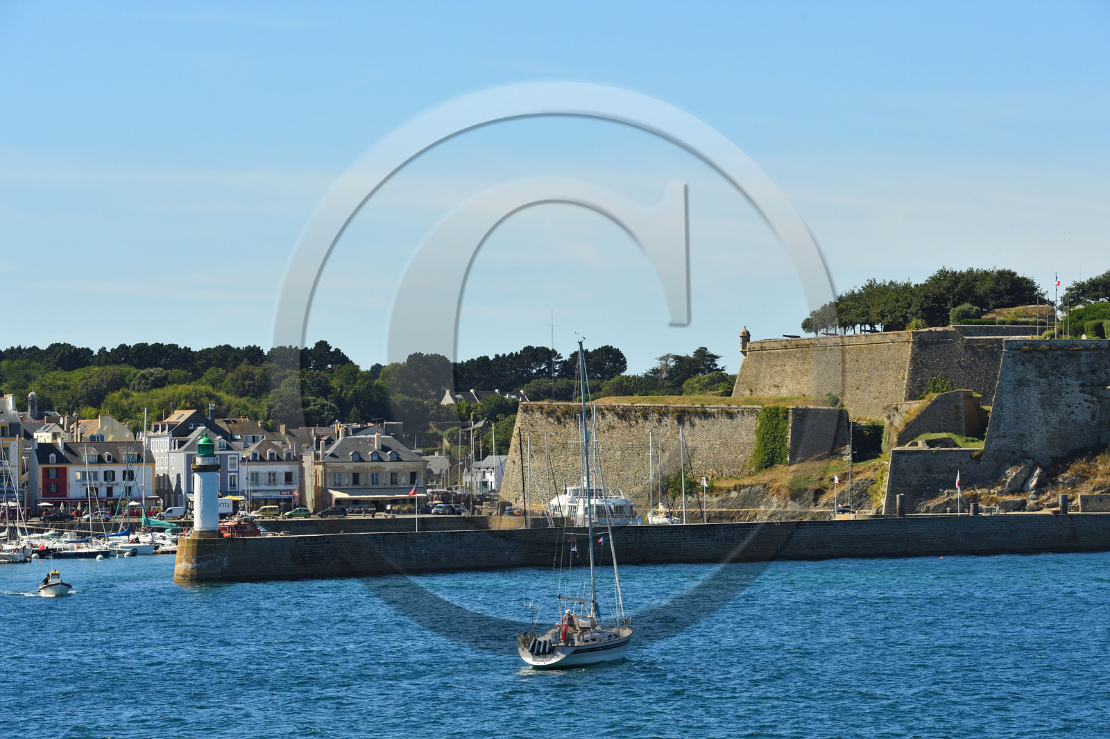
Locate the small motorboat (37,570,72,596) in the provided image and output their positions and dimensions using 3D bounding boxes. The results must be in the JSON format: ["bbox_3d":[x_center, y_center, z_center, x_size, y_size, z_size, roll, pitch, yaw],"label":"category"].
[{"bbox_3d":[-40.087,17.130,346.000,2.100,2.150,5.200,1,-2,-18],"label":"small motorboat"}]

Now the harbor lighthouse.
[{"bbox_3d":[-32.065,10.486,397.000,2.800,9.650,2.800,0,-2,-5],"label":"harbor lighthouse"}]

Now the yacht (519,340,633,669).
[{"bbox_3d":[1.299,6.557,212.000,3.600,15.800,11.300,-3,-1,24],"label":"yacht"}]

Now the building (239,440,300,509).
[{"bbox_3d":[-42.506,15.552,631.605,8.600,11.000,7.800,0,-1,-16],"label":"building"}]

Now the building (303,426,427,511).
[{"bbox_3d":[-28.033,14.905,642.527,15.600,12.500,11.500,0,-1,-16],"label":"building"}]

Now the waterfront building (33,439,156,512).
[{"bbox_3d":[-67.269,15.830,628.000,17.200,11.200,8.800,0,-2,-17],"label":"waterfront building"}]

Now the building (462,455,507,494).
[{"bbox_3d":[-13.422,22.988,942.000,8.200,8.500,11.000,1,-2,-42],"label":"building"}]

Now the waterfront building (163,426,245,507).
[{"bbox_3d":[-52.806,15.361,652.000,8.900,13.400,10.500,0,-2,-17],"label":"waterfront building"}]

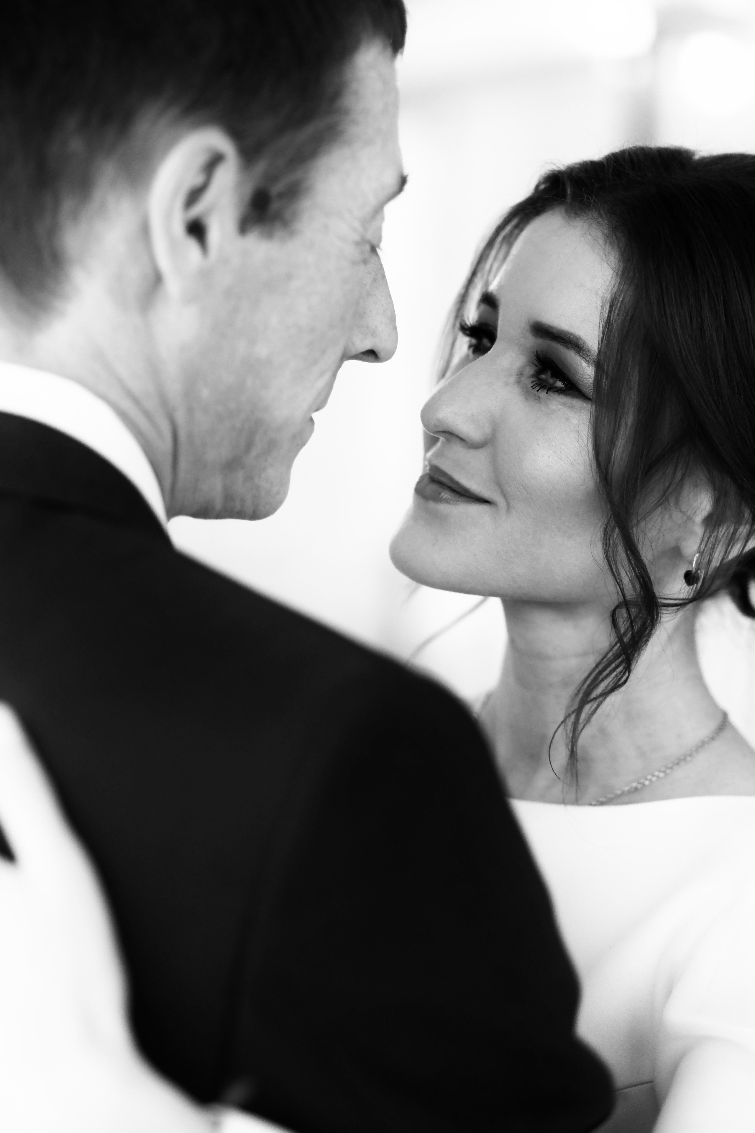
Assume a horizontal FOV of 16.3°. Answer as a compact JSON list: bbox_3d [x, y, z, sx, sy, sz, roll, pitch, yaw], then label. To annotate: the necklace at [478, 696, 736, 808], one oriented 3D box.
[{"bbox_3d":[0.109,0.097,1.310,0.132,0.080,0.125,2,4,31],"label":"necklace"}]

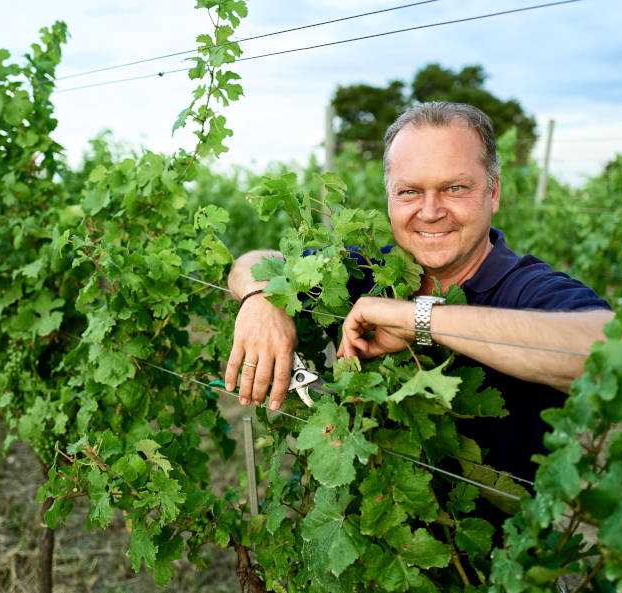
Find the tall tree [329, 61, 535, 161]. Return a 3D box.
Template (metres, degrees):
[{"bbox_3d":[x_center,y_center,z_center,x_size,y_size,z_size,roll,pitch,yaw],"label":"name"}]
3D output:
[{"bbox_3d":[4.885,-6.145,28.480,8.200,6.400,7.500,4,9,10],"label":"tall tree"}]

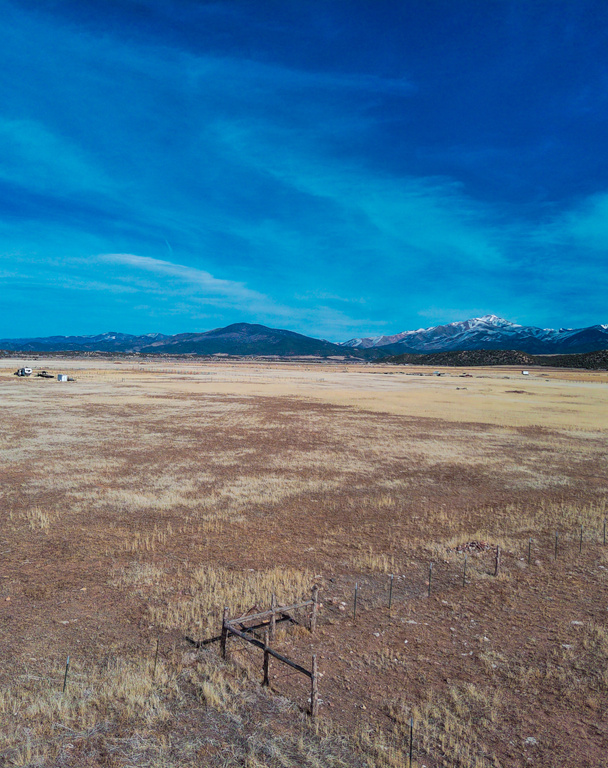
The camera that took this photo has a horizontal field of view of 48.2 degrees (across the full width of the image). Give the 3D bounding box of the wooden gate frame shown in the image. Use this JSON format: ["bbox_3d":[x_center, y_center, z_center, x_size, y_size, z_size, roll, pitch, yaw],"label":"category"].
[{"bbox_3d":[-1.154,7.843,20.730,3.180,1.620,5.630,1,2,1],"label":"wooden gate frame"}]

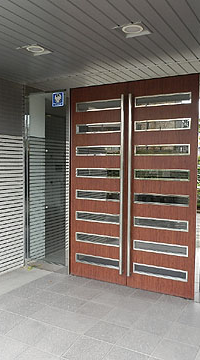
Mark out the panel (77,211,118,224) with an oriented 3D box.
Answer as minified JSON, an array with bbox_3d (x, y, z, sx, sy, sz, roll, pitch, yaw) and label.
[{"bbox_3d":[-0.024,0.461,4.075,0.627,0.120,0.035,2,4,28],"label":"panel"}]

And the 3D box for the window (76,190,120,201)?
[{"bbox_3d":[-0.022,0.190,4.060,0.627,0.122,0.035,2,4,28],"label":"window"}]

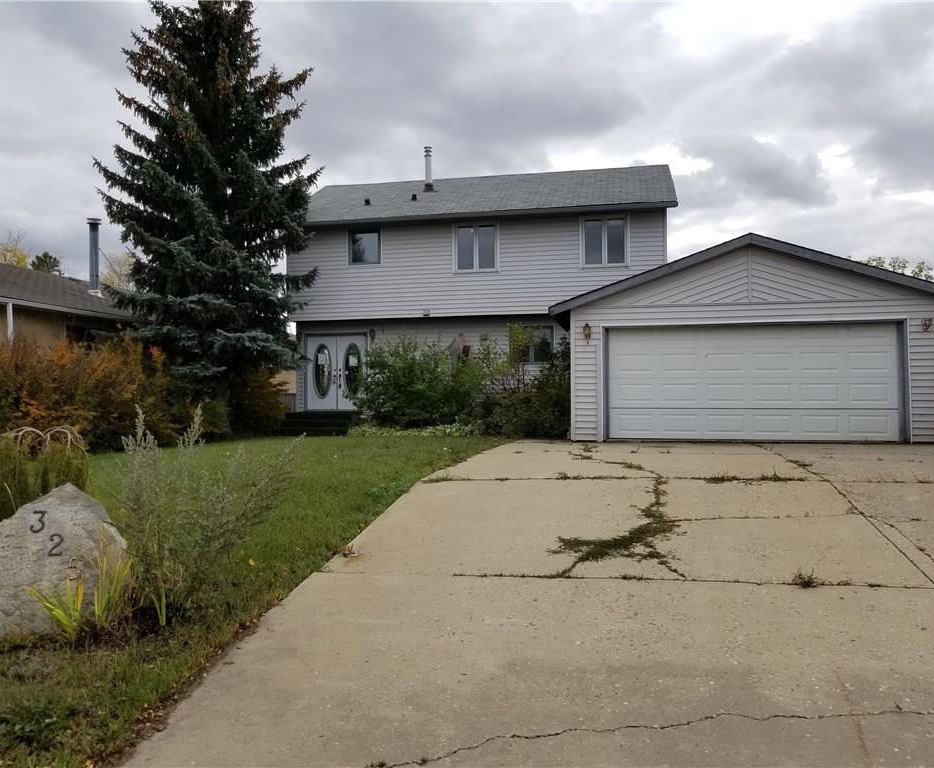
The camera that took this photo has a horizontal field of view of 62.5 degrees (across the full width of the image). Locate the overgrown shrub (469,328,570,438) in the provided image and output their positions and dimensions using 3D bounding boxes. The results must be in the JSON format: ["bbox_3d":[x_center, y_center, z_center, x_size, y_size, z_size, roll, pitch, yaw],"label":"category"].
[{"bbox_3d":[1.157,0.029,16.329,2.100,2.250,2.000,-1,-3,12],"label":"overgrown shrub"}]

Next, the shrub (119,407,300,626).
[{"bbox_3d":[-1.838,0.902,5.365,1.150,1.430,1.050,-1,-3,12],"label":"shrub"}]

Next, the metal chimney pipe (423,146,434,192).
[{"bbox_3d":[-1.090,-6.131,22.038,0.230,1.330,0.230,-1,-3,12],"label":"metal chimney pipe"}]

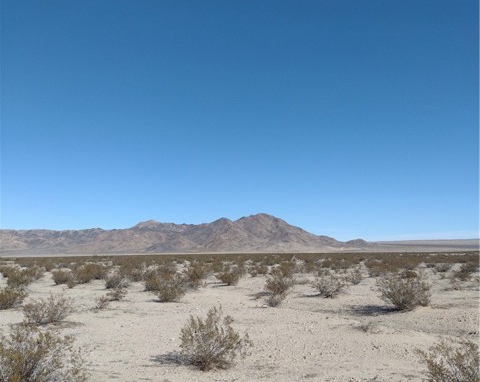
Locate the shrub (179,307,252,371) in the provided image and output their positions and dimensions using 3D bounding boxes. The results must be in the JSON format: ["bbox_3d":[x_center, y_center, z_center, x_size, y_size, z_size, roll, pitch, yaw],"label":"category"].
[{"bbox_3d":[-0.352,2.093,7.142,1.051,0.835,0.998,0,-7,-3],"label":"shrub"}]

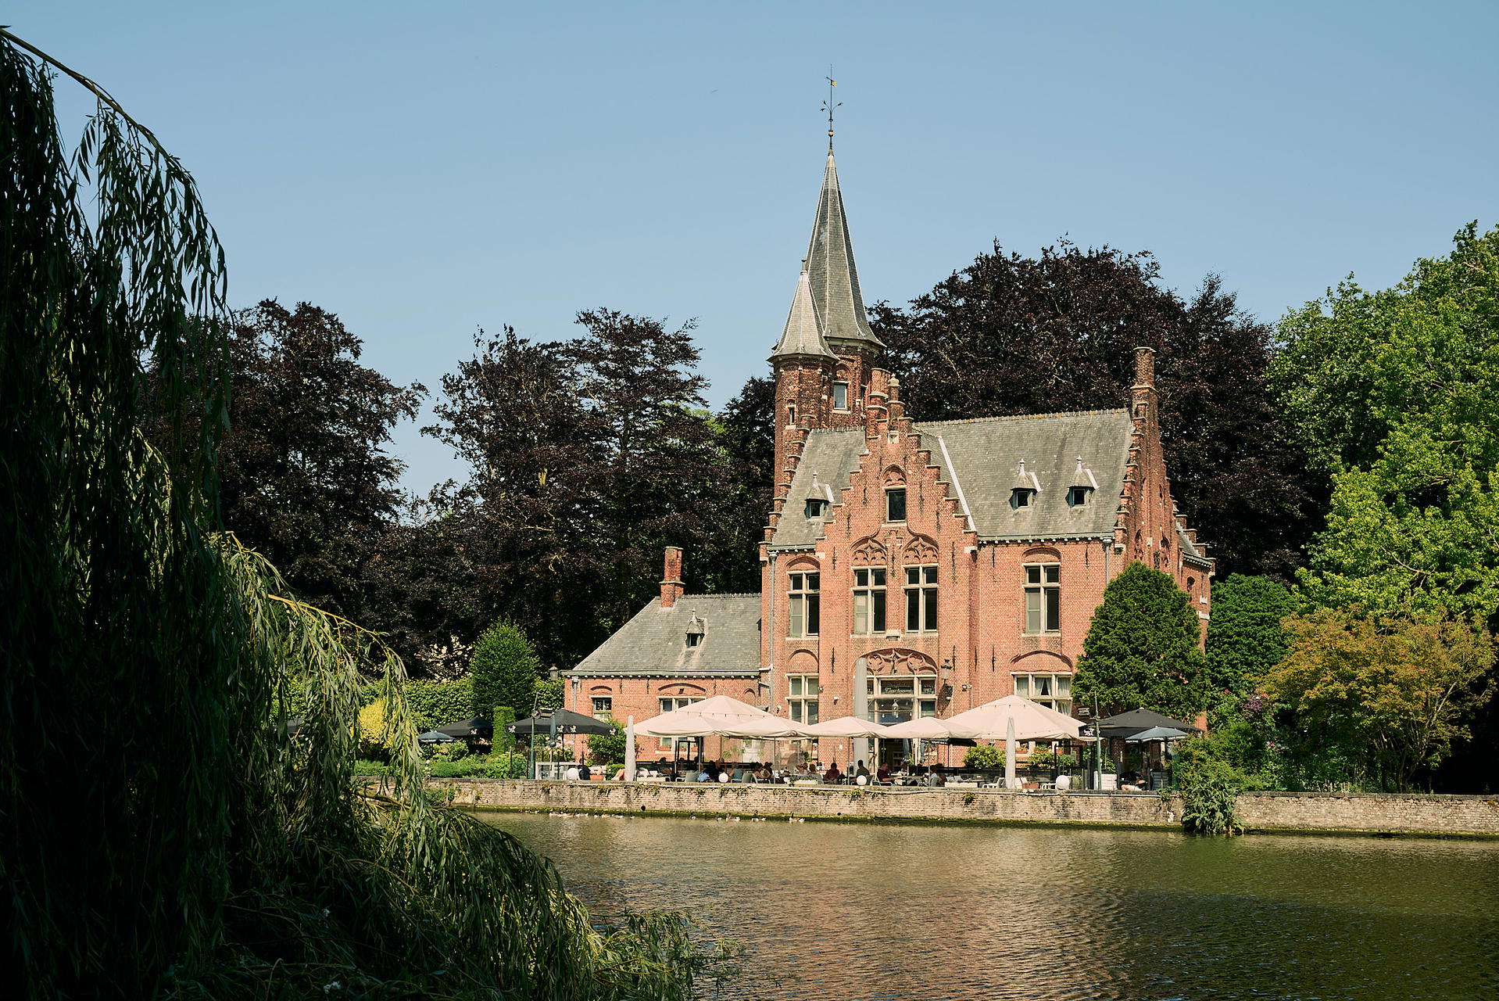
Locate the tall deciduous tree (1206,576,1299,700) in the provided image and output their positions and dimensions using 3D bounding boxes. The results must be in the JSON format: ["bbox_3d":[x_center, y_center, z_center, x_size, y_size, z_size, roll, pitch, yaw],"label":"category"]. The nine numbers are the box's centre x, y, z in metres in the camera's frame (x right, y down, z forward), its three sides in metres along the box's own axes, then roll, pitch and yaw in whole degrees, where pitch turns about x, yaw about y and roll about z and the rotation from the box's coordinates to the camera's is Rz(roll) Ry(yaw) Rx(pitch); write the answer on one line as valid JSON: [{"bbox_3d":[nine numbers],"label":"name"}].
[{"bbox_3d":[19.610,7.177,74.713,3.670,8.620,3.670,1,-7,0],"label":"tall deciduous tree"}]

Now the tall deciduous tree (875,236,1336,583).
[{"bbox_3d":[18.279,0.311,100.738,23.990,28.540,20.000,1,-7,0],"label":"tall deciduous tree"}]

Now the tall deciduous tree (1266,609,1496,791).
[{"bbox_3d":[19.008,6.054,57.722,6.920,5.550,6.200,1,-7,0],"label":"tall deciduous tree"}]

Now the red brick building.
[{"bbox_3d":[5.840,-2.030,81.620,24.630,28.220,14.040,-3,-8,27],"label":"red brick building"}]

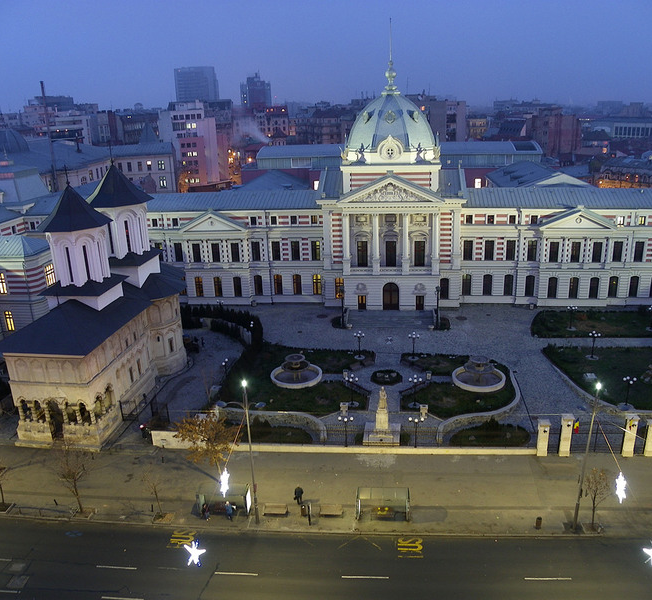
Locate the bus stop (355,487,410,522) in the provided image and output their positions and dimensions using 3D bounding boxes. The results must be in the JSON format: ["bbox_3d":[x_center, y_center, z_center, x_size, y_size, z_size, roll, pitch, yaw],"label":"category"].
[{"bbox_3d":[4.434,15.819,46.527,4.200,2.400,1.700,0,19,5],"label":"bus stop"}]

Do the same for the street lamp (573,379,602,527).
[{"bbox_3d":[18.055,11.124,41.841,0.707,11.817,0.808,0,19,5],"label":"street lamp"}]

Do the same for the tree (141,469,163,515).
[{"bbox_3d":[-13.437,15.112,47.457,1.600,4.100,1.600,0,19,5],"label":"tree"}]

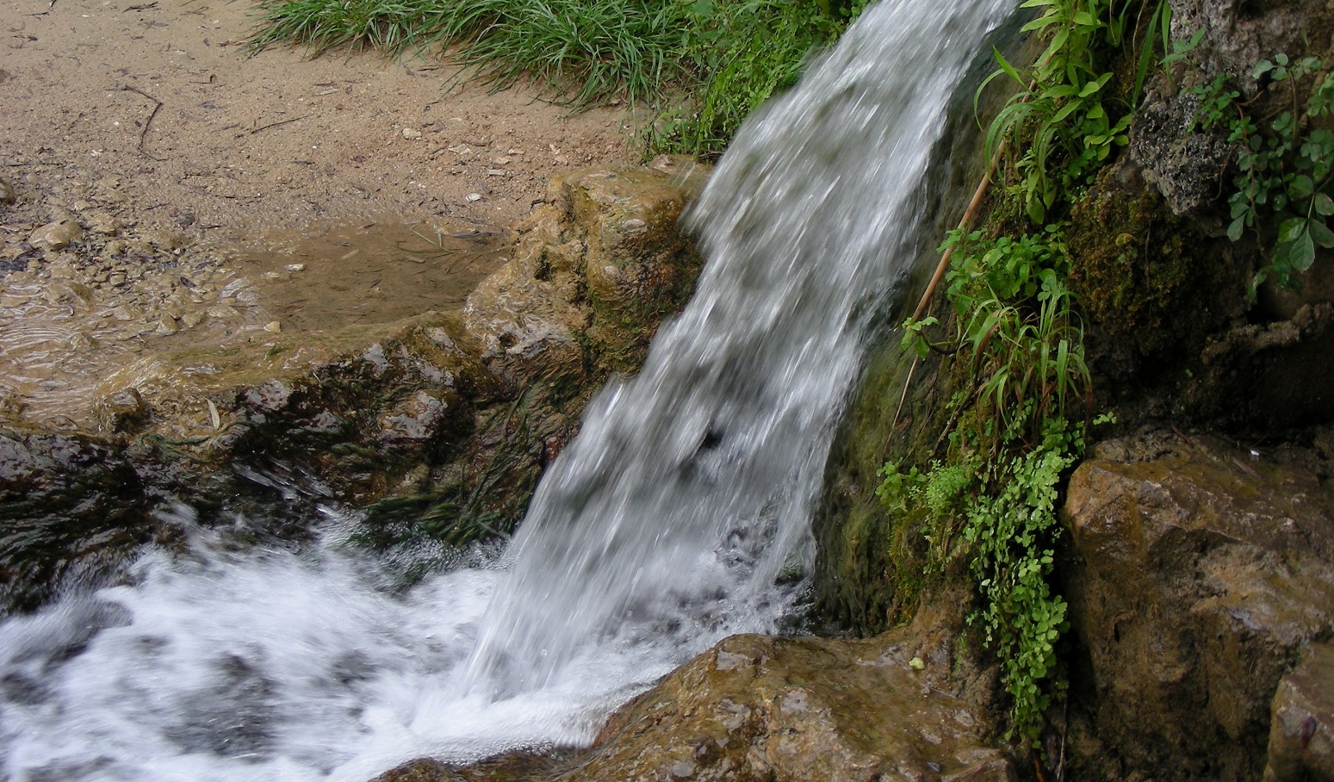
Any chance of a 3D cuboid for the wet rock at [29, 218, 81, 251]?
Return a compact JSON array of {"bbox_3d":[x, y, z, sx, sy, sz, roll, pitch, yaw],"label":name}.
[{"bbox_3d":[-0.958,-0.244,3.500,0.080,0.043,0.060,-10,30,-18],"label":"wet rock"}]

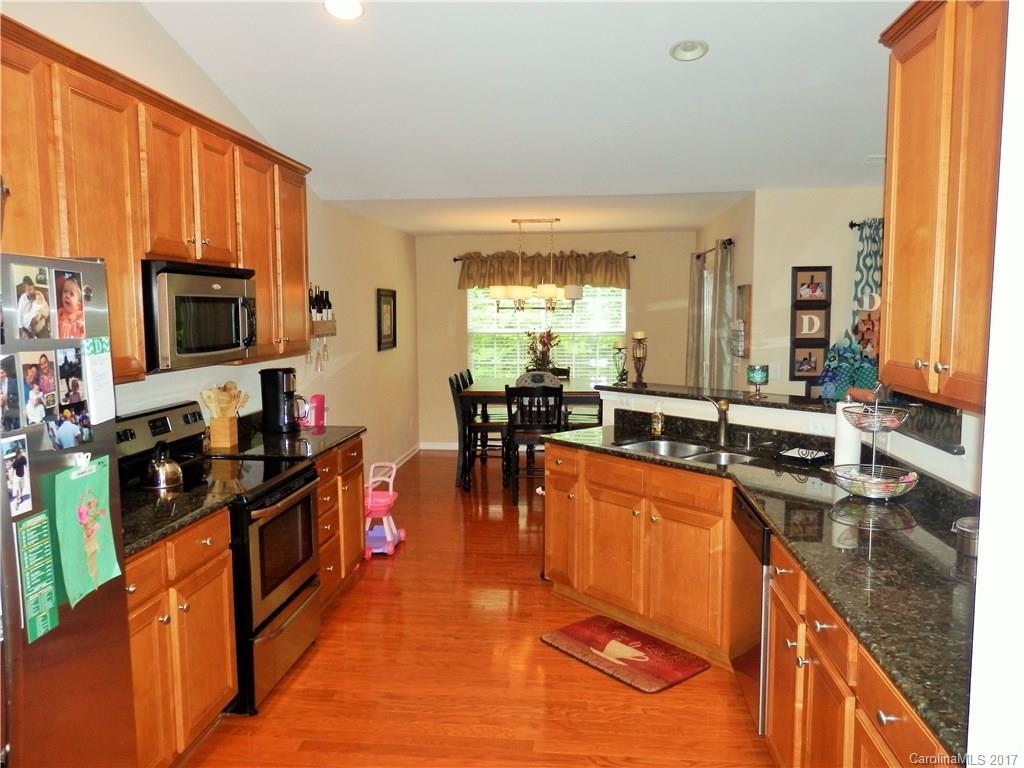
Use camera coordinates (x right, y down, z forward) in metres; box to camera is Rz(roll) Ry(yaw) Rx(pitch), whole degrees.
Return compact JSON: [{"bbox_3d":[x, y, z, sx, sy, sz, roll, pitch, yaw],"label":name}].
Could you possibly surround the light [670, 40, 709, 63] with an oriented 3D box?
[{"bbox_3d":[0.870,-1.646,3.654,0.195,0.030,0.195,0,-10,6],"label":"light"}]

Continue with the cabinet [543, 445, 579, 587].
[{"bbox_3d":[0.504,0.763,4.300,0.580,0.876,0.300,-5,8,-39],"label":"cabinet"}]

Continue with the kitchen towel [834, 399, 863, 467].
[{"bbox_3d":[1.510,0.233,3.318,0.114,0.290,0.114,0,6,6],"label":"kitchen towel"}]

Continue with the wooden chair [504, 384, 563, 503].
[{"bbox_3d":[0.210,0.487,6.379,0.470,1.005,0.530,0,6,6],"label":"wooden chair"}]

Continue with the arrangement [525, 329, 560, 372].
[{"bbox_3d":[0.289,-0.269,7.071,0.350,0.510,0.320,0,6,6],"label":"arrangement"}]

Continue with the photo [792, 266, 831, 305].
[{"bbox_3d":[2.067,-0.682,5.099,0.255,0.260,0.025,0,6,6],"label":"photo"}]

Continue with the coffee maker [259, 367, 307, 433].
[{"bbox_3d":[-1.375,0.103,4.454,0.235,0.365,0.185,1,6,18],"label":"coffee maker"}]

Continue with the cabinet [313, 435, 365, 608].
[{"bbox_3d":[-1.269,0.787,4.188,0.620,0.880,0.890,0,6,6],"label":"cabinet"}]

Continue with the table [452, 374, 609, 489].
[{"bbox_3d":[0.259,0.455,7.148,1.320,0.910,1.380,0,6,6],"label":"table"}]

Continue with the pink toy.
[{"bbox_3d":[-0.873,0.831,5.025,0.260,0.600,0.400,0,6,-1],"label":"pink toy"}]

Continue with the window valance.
[{"bbox_3d":[0.343,-1.264,8.215,1.900,0.420,0.120,0,6,6],"label":"window valance"}]

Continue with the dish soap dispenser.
[{"bbox_3d":[0.815,0.205,4.138,0.075,0.180,0.055,4,7,36],"label":"dish soap dispenser"}]

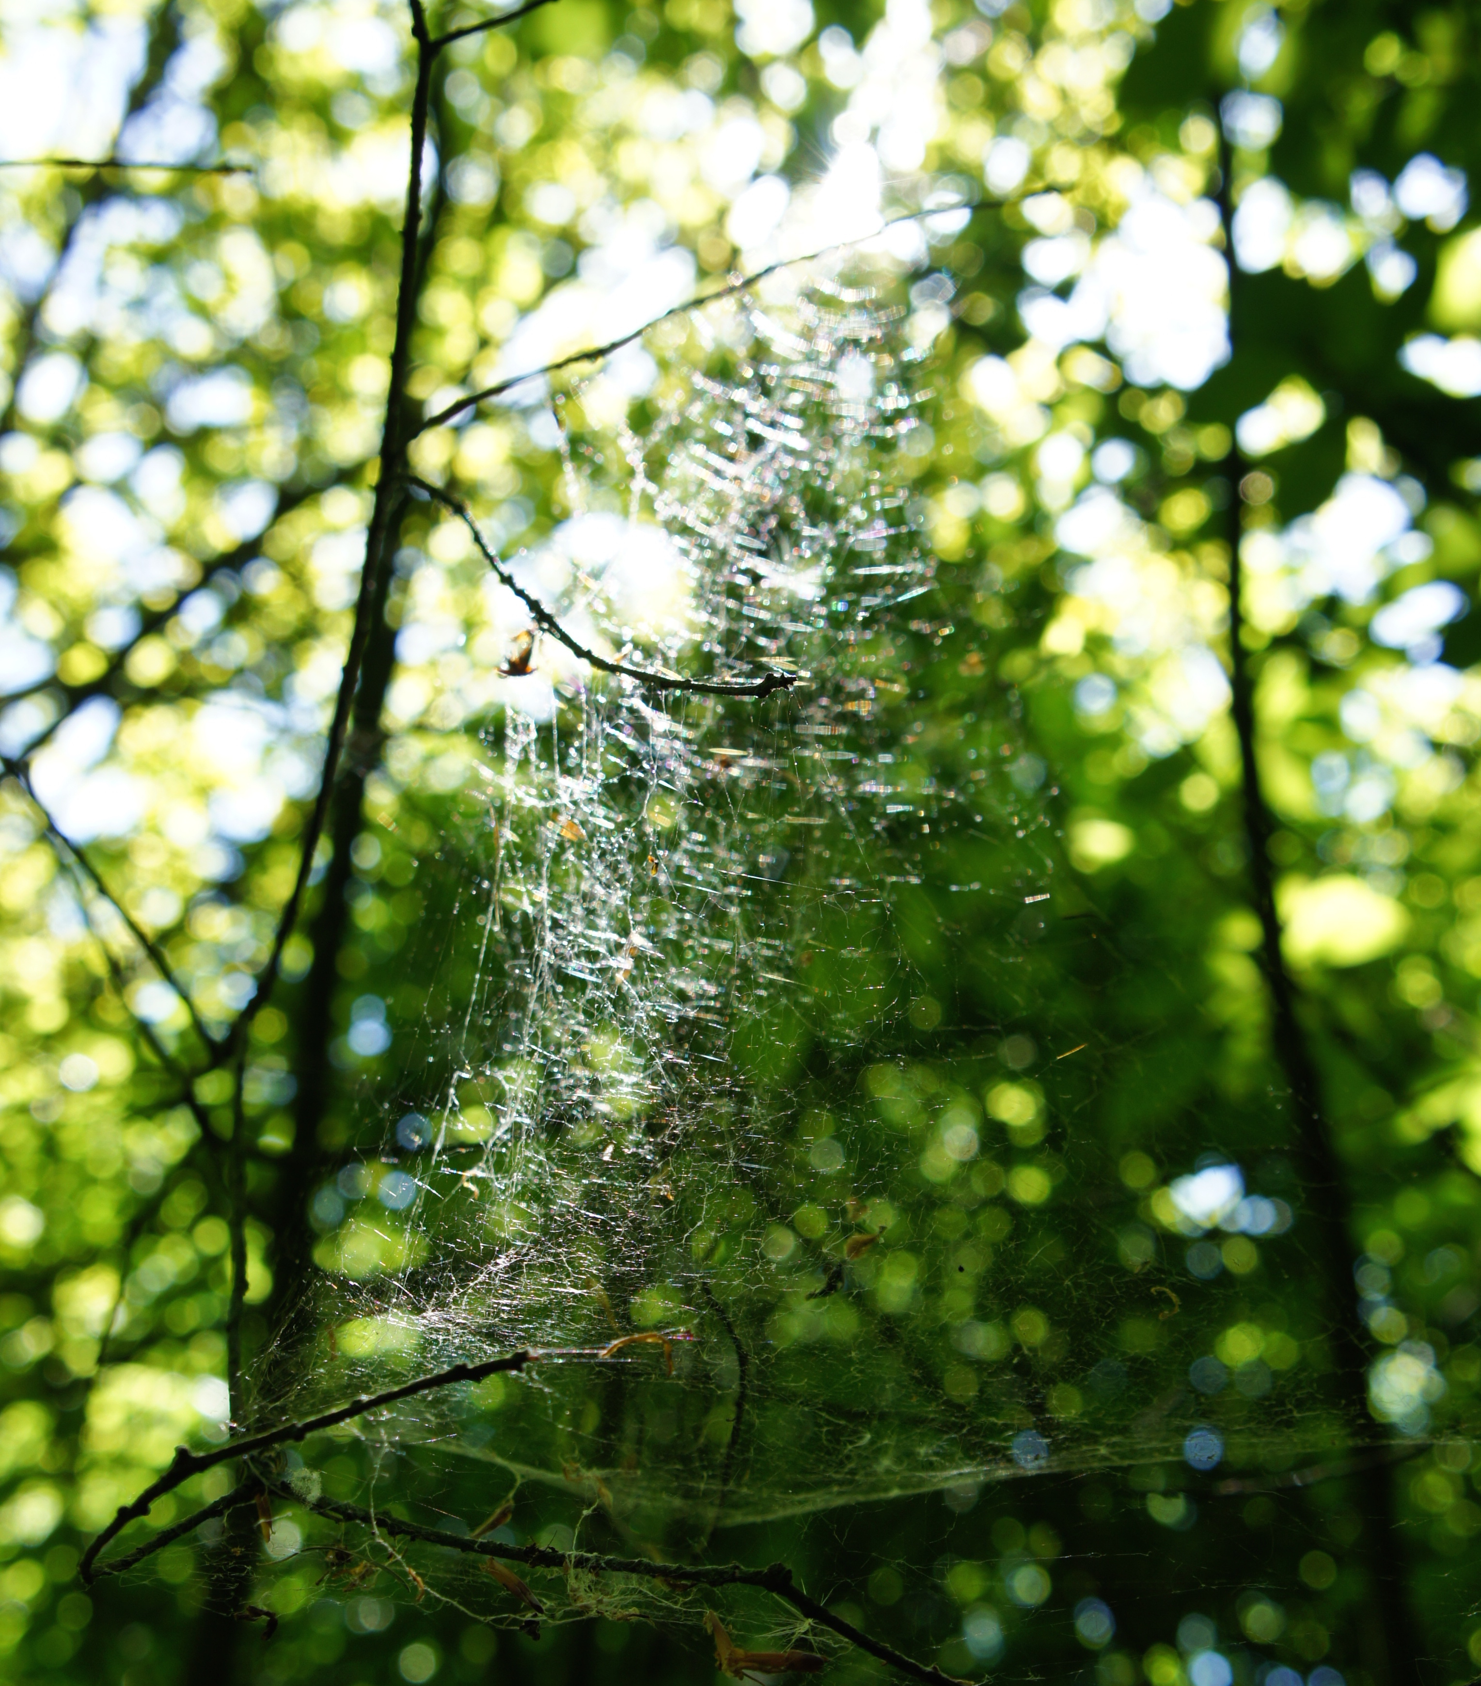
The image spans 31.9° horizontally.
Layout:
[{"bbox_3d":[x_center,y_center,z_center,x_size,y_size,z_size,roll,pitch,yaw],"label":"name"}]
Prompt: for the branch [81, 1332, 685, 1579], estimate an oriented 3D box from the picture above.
[{"bbox_3d":[-0.083,0.144,0.610,0.138,0.046,0.040,-3,-22,9],"label":"branch"}]

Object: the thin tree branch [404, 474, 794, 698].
[{"bbox_3d":[-0.034,-0.062,0.630,0.095,0.048,0.030,-10,-24,23],"label":"thin tree branch"}]

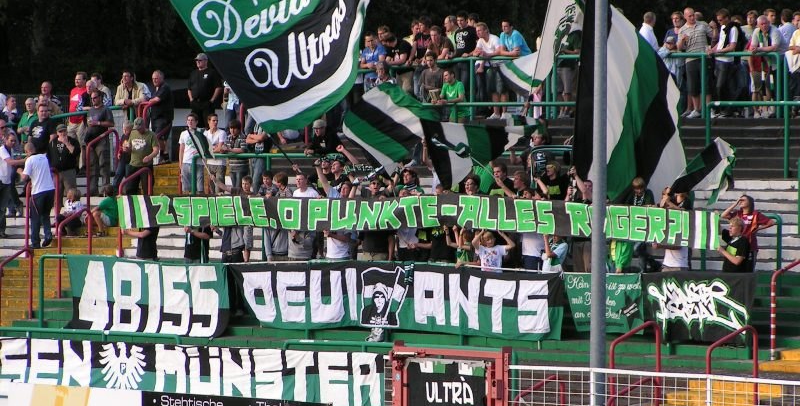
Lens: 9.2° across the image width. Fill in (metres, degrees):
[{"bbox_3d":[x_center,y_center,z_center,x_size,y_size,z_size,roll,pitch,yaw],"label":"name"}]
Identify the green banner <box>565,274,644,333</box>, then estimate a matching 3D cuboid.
[{"bbox_3d":[2.805,1.387,69.848,0.120,0.849,1.494,0,1,-45],"label":"green banner"}]

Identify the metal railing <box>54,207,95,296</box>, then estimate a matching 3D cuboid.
[{"bbox_3d":[-5.143,0.783,79.000,0.080,1.420,0.720,1,1,45],"label":"metal railing"}]

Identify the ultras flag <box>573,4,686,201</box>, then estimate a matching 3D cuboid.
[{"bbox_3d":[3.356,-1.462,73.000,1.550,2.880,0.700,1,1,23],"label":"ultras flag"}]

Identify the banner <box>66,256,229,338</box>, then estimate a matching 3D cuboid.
[{"bbox_3d":[-3.936,1.426,76.245,0.300,1.172,3.630,0,1,-45],"label":"banner"}]

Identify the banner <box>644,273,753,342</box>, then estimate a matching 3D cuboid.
[{"bbox_3d":[4.072,1.438,68.619,0.150,1.007,2.037,0,1,-45],"label":"banner"}]

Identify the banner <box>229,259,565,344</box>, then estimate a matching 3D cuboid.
[{"bbox_3d":[-0.174,1.366,72.654,0.250,1.035,6.727,0,1,-45],"label":"banner"}]

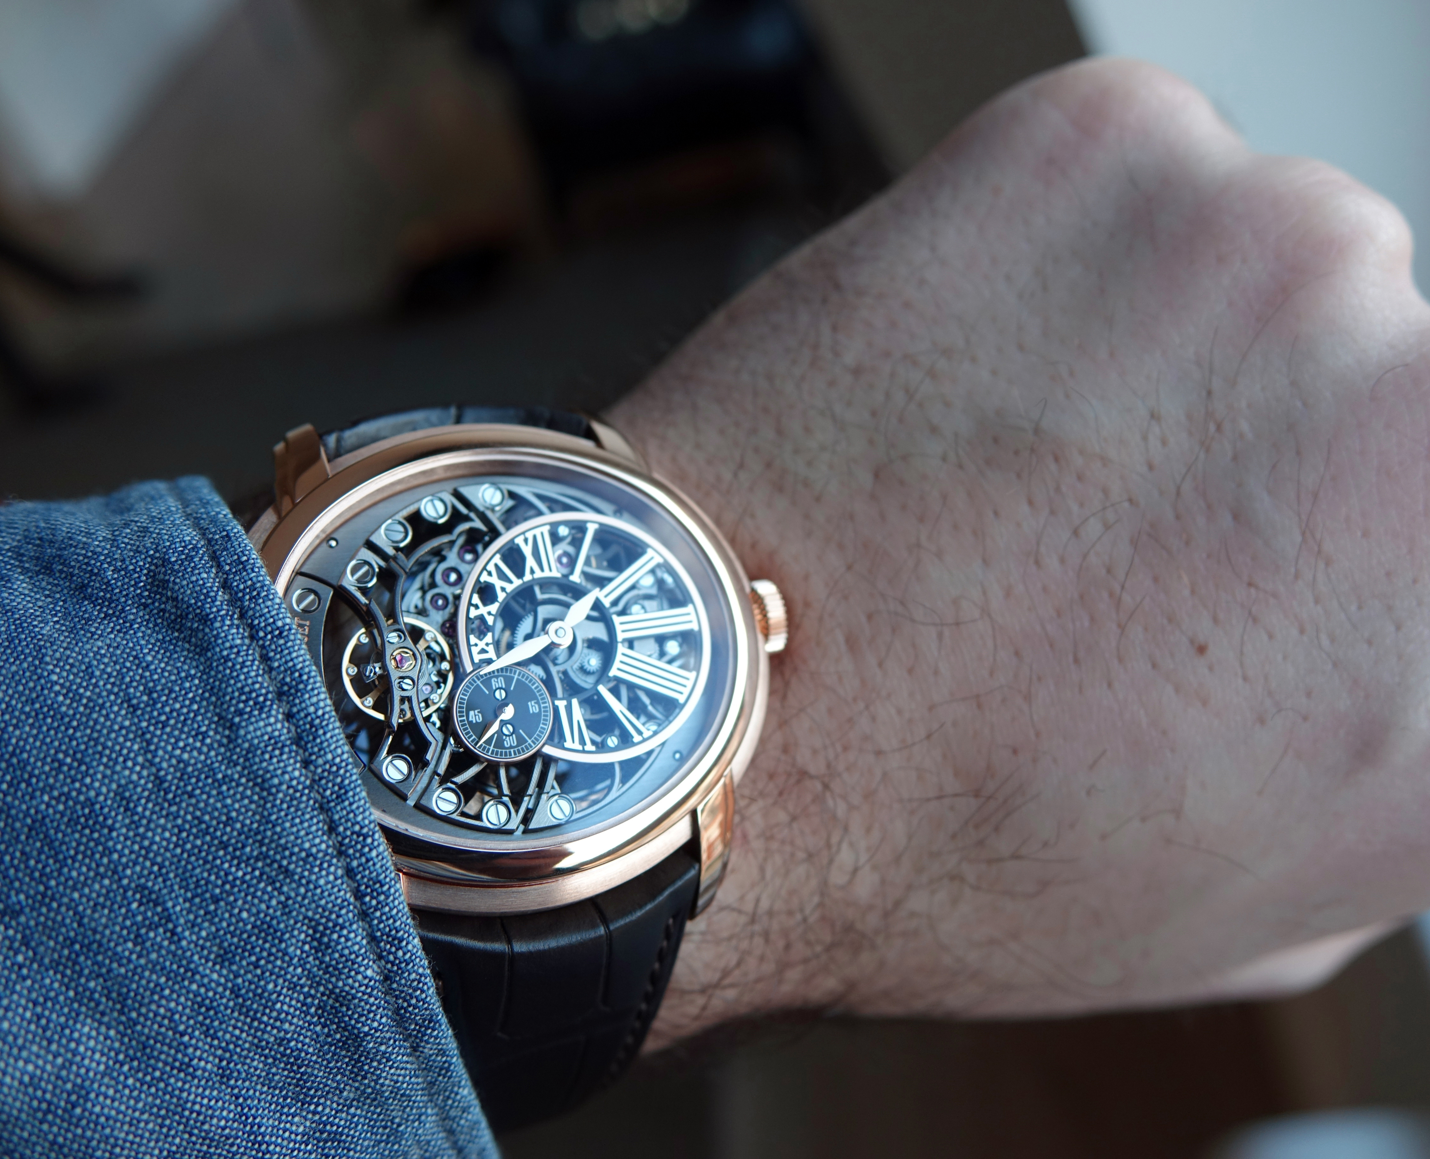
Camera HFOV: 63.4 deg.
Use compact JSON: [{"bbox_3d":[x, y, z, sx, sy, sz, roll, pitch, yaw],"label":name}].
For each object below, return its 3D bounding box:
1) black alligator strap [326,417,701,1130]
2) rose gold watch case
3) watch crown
[{"bbox_3d":[-0.025,0.018,0.118,0.025,0.068,0.052,-8,-17,-24],"label":"black alligator strap"},{"bbox_3d":[-0.018,0.007,0.098,0.047,0.050,0.013,-8,-17,-24],"label":"rose gold watch case"},{"bbox_3d":[0.005,0.003,0.107,0.003,0.007,0.007,-8,-17,-24],"label":"watch crown"}]

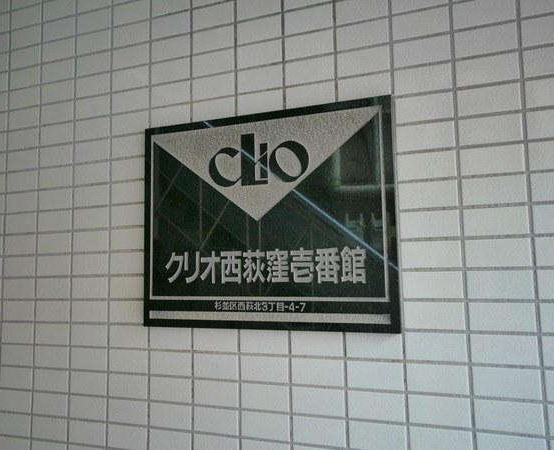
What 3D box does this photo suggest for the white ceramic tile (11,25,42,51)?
[{"bbox_3d":[-0.602,-0.450,1.172,0.095,0.045,0.008,-3,-6,20],"label":"white ceramic tile"}]

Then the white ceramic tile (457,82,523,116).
[{"bbox_3d":[0.346,-0.204,0.794,0.095,0.045,0.008,-3,-6,20],"label":"white ceramic tile"}]

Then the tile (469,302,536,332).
[{"bbox_3d":[0.353,0.144,0.761,0.095,0.045,0.008,-3,-6,20],"label":"tile"}]

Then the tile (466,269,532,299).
[{"bbox_3d":[0.352,0.094,0.766,0.095,0.045,0.008,-3,-6,20],"label":"tile"}]

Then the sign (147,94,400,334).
[{"bbox_3d":[-0.031,-0.010,0.902,0.498,0.400,0.022,-3,-6,20],"label":"sign"}]

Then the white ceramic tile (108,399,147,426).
[{"bbox_3d":[-0.301,0.378,0.984,0.095,0.045,0.009,-3,-6,20],"label":"white ceramic tile"}]

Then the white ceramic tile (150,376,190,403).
[{"bbox_3d":[-0.209,0.323,0.954,0.095,0.045,0.008,-3,-6,20],"label":"white ceramic tile"}]

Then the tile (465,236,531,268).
[{"bbox_3d":[0.352,0.045,0.772,0.095,0.045,0.008,-3,-6,20],"label":"tile"}]

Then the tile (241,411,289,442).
[{"bbox_3d":[-0.019,0.362,0.879,0.095,0.045,0.008,-3,-6,20],"label":"tile"}]

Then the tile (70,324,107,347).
[{"bbox_3d":[-0.399,0.235,1.039,0.095,0.044,0.008,-3,-6,20],"label":"tile"}]

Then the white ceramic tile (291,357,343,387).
[{"bbox_3d":[0.072,0.258,0.854,0.095,0.045,0.008,-3,-6,20],"label":"white ceramic tile"}]

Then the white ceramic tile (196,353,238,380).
[{"bbox_3d":[-0.115,0.268,0.924,0.095,0.045,0.009,-3,-6,20],"label":"white ceramic tile"}]

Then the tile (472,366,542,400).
[{"bbox_3d":[0.355,0.242,0.751,0.095,0.045,0.009,-3,-6,20],"label":"tile"}]

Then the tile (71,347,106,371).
[{"bbox_3d":[-0.396,0.283,1.026,0.095,0.045,0.008,-3,-6,20],"label":"tile"}]

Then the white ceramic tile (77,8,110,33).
[{"bbox_3d":[-0.412,-0.460,1.101,0.095,0.045,0.008,-3,-6,20],"label":"white ceramic tile"}]

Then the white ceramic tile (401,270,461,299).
[{"bbox_3d":[0.258,0.100,0.802,0.095,0.045,0.008,-3,-6,20],"label":"white ceramic tile"}]

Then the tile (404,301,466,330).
[{"bbox_3d":[0.258,0.148,0.794,0.095,0.045,0.008,-3,-6,20],"label":"tile"}]

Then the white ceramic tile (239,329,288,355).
[{"bbox_3d":[-0.022,0.215,0.897,0.095,0.045,0.008,-3,-6,20],"label":"white ceramic tile"}]

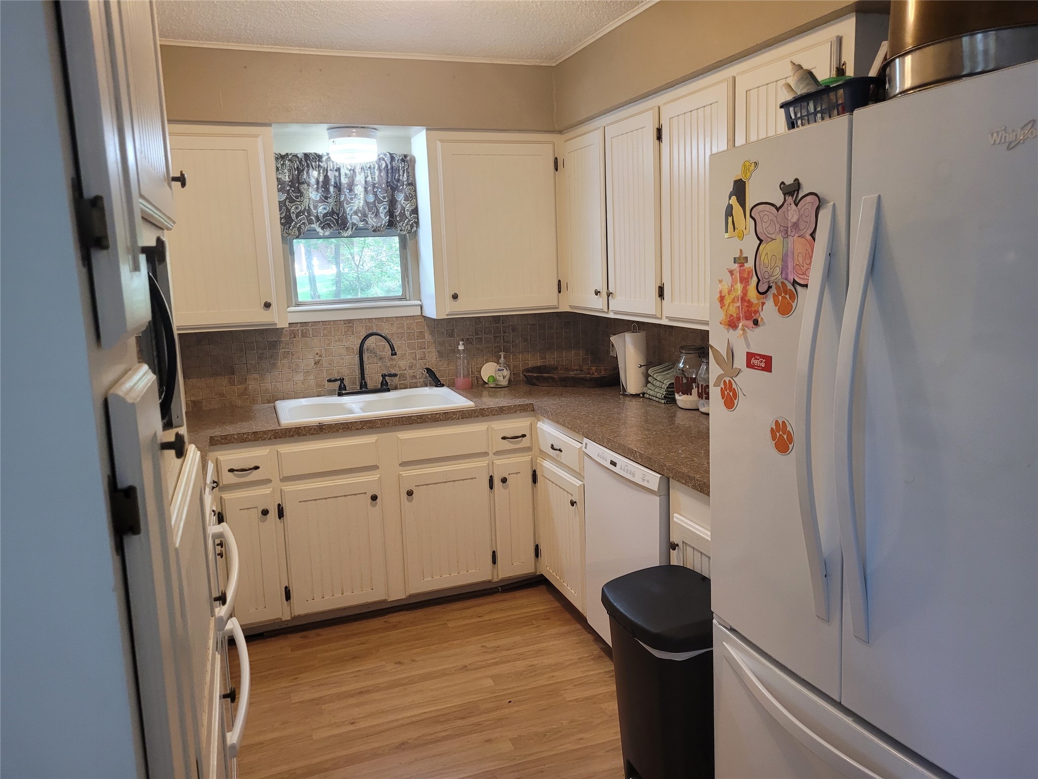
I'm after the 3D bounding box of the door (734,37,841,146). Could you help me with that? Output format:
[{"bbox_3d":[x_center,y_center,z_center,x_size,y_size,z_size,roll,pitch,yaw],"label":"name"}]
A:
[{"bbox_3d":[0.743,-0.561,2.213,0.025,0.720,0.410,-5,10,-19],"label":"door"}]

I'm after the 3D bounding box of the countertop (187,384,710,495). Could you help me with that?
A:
[{"bbox_3d":[-0.308,0.198,2.921,2.380,0.042,2.160,-5,10,-19],"label":"countertop"}]

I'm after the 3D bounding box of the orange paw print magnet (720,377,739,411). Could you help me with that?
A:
[{"bbox_3d":[0.479,0.012,1.773,0.005,0.076,0.076,-5,10,-16],"label":"orange paw print magnet"}]

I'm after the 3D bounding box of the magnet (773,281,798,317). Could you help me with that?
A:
[{"bbox_3d":[0.535,-0.184,1.575,0.005,0.079,0.077,-5,8,-22],"label":"magnet"}]

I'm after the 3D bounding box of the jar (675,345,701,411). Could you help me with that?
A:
[{"bbox_3d":[0.724,-0.053,3.317,0.118,0.260,0.118,-2,9,0],"label":"jar"}]

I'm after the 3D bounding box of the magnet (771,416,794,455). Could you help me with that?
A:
[{"bbox_3d":[0.543,0.097,1.613,0.005,0.079,0.077,-5,8,-22],"label":"magnet"}]

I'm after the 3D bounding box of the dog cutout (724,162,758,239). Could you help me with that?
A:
[{"bbox_3d":[0.476,-0.403,1.675,0.006,0.167,0.114,-5,8,-22],"label":"dog cutout"}]

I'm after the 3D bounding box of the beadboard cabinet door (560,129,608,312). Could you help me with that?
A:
[{"bbox_3d":[0.309,-0.752,3.521,0.022,0.775,0.428,-5,10,-19],"label":"beadboard cabinet door"}]

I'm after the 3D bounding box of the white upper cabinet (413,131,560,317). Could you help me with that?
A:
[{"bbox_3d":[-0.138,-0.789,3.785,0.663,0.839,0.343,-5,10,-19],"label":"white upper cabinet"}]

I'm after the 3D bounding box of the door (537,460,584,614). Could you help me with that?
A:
[{"bbox_3d":[0.182,0.610,3.325,0.025,0.554,0.473,-5,10,-19],"label":"door"}]

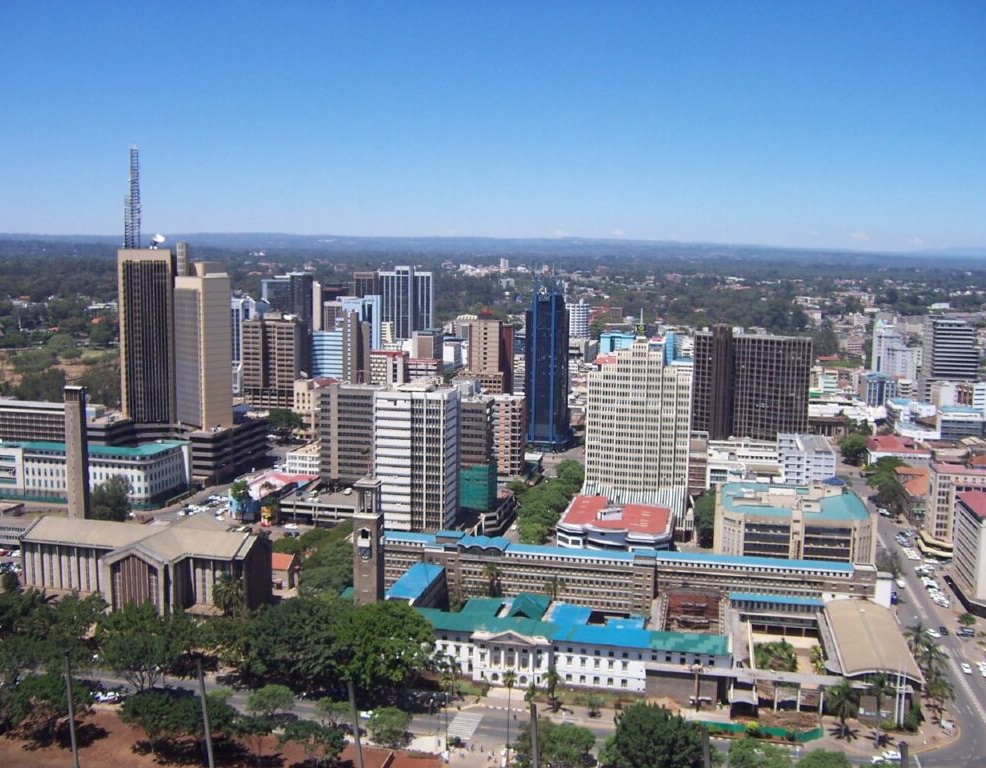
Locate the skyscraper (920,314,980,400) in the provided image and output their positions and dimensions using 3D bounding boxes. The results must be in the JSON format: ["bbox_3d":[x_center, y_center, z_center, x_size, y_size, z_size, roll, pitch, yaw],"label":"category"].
[{"bbox_3d":[338.620,-17.500,718.820,34.500,67.500,27.000,2,7,14],"label":"skyscraper"}]

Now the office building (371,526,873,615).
[{"bbox_3d":[36.510,57.500,297.530,149.660,19.300,12.500,2,8,11],"label":"office building"}]

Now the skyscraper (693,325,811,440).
[{"bbox_3d":[141.760,3.410,530.270,57.000,67.700,27.000,4,8,24],"label":"skyscraper"}]

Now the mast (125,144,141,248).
[{"bbox_3d":[-180.780,-92.830,489.560,7.800,50.450,5.000,2,7,13],"label":"mast"}]

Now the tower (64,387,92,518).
[{"bbox_3d":[-153.208,30.340,360.926,6.600,58.000,4.600,2,7,13],"label":"tower"}]

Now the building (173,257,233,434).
[{"bbox_3d":[-137.450,-19.320,463.860,27.630,75.540,15.500,8,10,44],"label":"building"}]

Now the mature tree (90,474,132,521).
[{"bbox_3d":[-151.756,46.524,387.039,16.500,19.500,16.000,2,7,13],"label":"mature tree"}]

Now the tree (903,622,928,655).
[{"bbox_3d":[112.036,69.905,258.504,6.400,13.000,6.400,1,7,0],"label":"tree"}]

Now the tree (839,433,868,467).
[{"bbox_3d":[189.600,32.900,512.440,14.780,14.770,14.780,3,8,20],"label":"tree"}]

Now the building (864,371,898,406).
[{"bbox_3d":[262.410,6.780,663.840,19.190,26.260,20.000,2,8,12],"label":"building"}]

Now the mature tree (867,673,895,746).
[{"bbox_3d":[86.294,72.694,216.972,6.200,16.600,6.200,1,7,0],"label":"mature tree"}]

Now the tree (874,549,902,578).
[{"bbox_3d":[132.021,61.158,327.365,9.500,11.000,9.500,2,7,13],"label":"tree"}]

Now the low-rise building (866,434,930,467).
[{"bbox_3d":[213.760,35.420,518.930,30.300,10.000,28.000,3,8,15],"label":"low-rise building"}]

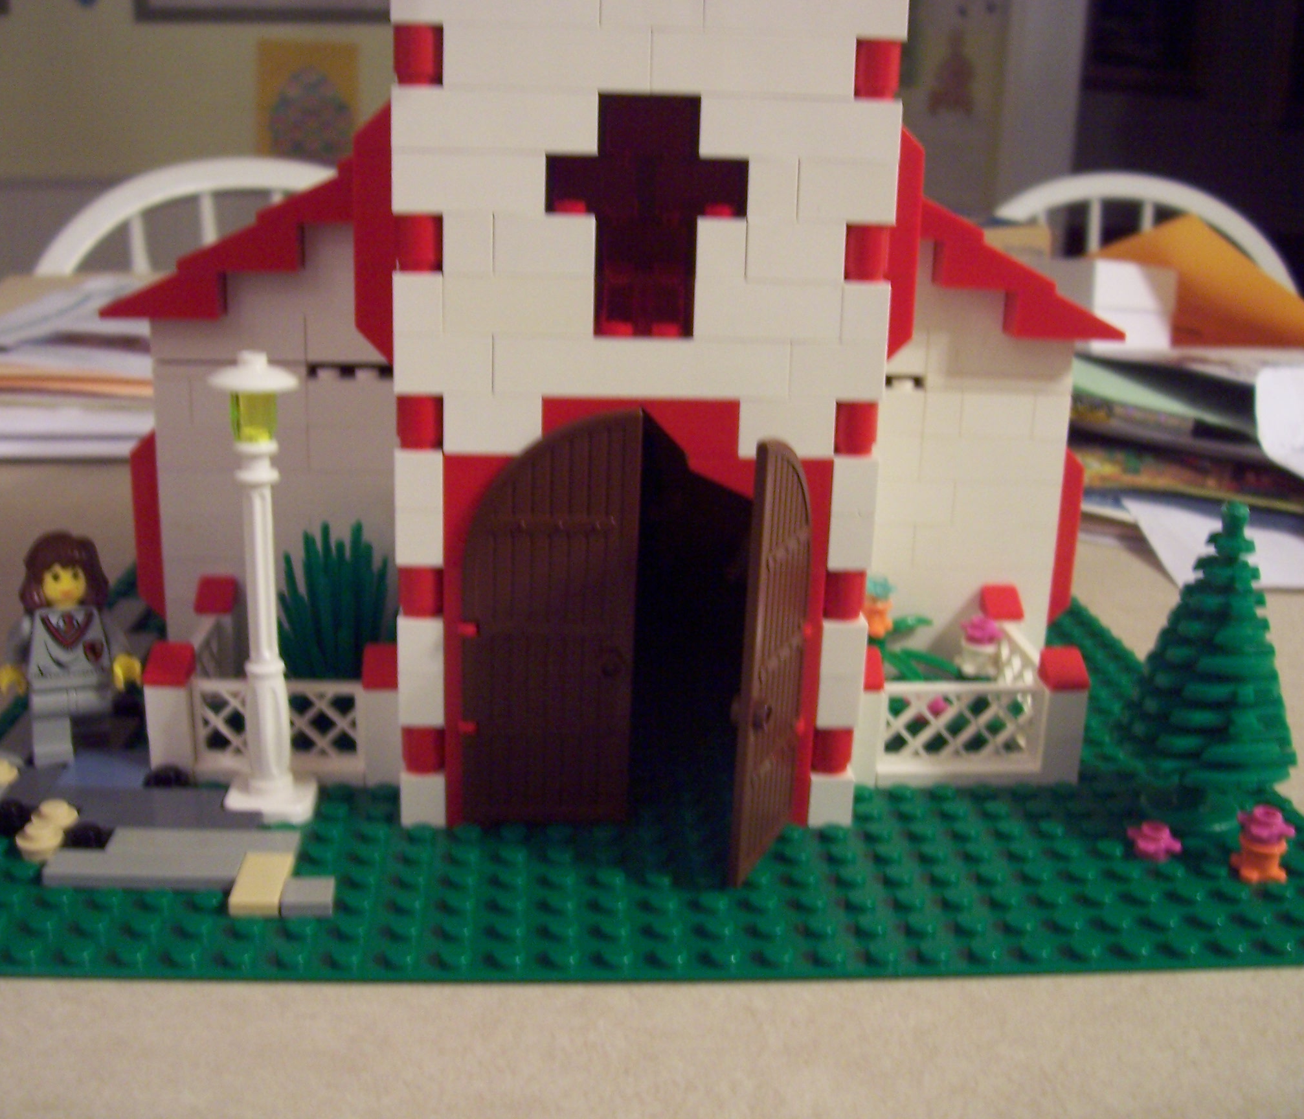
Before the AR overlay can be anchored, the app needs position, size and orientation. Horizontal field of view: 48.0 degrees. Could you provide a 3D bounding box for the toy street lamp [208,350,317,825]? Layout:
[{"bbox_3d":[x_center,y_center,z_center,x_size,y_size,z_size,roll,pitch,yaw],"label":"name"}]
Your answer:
[{"bbox_3d":[-0.067,0.005,0.253,0.016,0.083,0.016,1,17,-4],"label":"toy street lamp"}]

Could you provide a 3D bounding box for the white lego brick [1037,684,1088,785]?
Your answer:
[{"bbox_3d":[0.079,0.033,0.285,0.008,0.019,0.008,1,17,-4],"label":"white lego brick"}]

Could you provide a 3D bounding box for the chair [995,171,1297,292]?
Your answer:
[{"bbox_3d":[0.445,0.118,1.302,0.450,0.880,0.500,1,16,-4],"label":"chair"}]

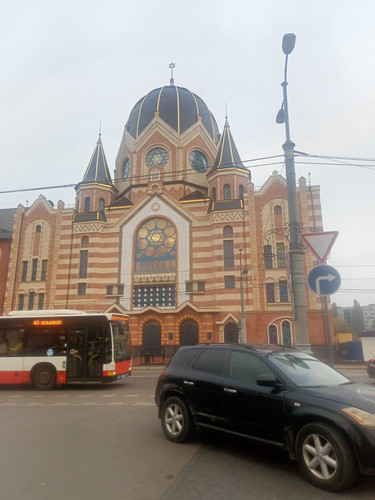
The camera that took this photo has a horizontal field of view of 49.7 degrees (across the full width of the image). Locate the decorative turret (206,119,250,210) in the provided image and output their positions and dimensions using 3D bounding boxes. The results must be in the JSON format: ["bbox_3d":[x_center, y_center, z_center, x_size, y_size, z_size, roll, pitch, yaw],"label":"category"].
[{"bbox_3d":[4.539,-9.644,45.532,5.040,12.120,5.040,-4,-15,12],"label":"decorative turret"}]

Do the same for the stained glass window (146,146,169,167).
[{"bbox_3d":[-3.505,-10.612,46.363,2.720,2.720,0.300,-4,-15,12],"label":"stained glass window"}]

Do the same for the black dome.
[{"bbox_3d":[-2.082,-17.187,54.608,12.280,11.480,12.280,-4,-15,12],"label":"black dome"}]

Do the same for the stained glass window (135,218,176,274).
[{"bbox_3d":[-3.475,-0.509,43.259,4.624,6.280,0.300,-4,-15,12],"label":"stained glass window"}]

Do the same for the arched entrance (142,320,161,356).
[{"bbox_3d":[-3.607,8.754,39.944,1.900,3.520,0.400,-4,-15,12],"label":"arched entrance"}]

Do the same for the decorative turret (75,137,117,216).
[{"bbox_3d":[-10.905,-8.655,48.909,5.040,12.120,5.040,-4,-15,12],"label":"decorative turret"}]

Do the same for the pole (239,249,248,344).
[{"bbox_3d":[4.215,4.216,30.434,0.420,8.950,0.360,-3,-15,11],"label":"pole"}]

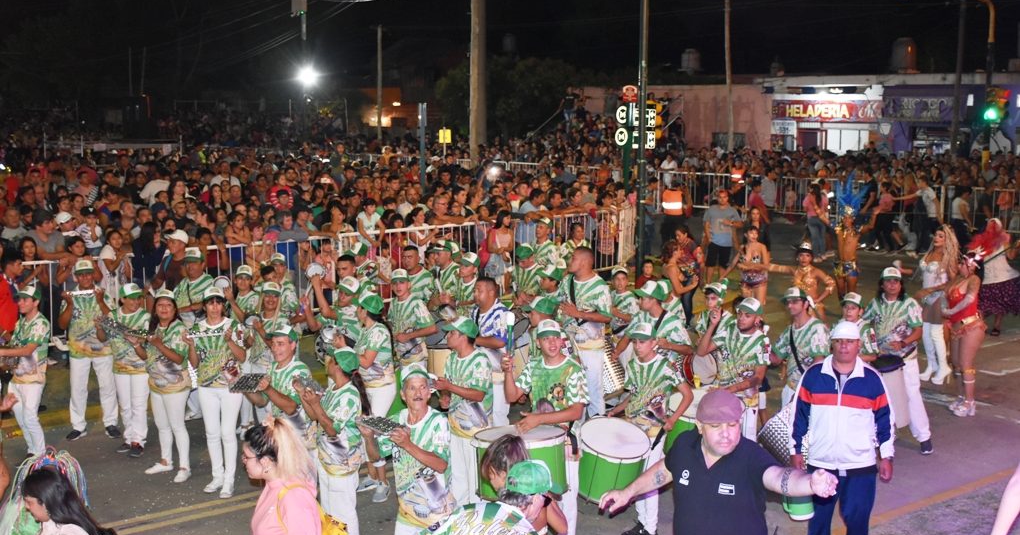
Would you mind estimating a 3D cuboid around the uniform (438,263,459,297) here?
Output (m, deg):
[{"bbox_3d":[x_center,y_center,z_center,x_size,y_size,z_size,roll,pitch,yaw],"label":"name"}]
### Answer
[{"bbox_3d":[-0.695,0.234,14.150,0.300,0.600,0.470,-6,10,-39],"label":"uniform"}]

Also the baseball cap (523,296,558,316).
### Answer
[{"bbox_3d":[0.226,0.300,9.900,0.260,0.145,0.180,1,7,12],"label":"baseball cap"}]

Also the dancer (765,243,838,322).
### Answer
[{"bbox_3d":[3.174,0.598,13.900,0.780,1.750,0.400,1,7,9],"label":"dancer"}]

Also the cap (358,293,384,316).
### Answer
[{"bbox_3d":[-1.172,0.299,10.571,0.260,0.150,0.180,13,9,7],"label":"cap"}]

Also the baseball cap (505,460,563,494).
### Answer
[{"bbox_3d":[0.111,0.954,5.750,0.280,0.160,0.190,6,3,-33],"label":"baseball cap"}]

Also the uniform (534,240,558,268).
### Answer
[{"bbox_3d":[0.494,-0.081,17.200,0.460,0.600,0.300,6,10,36],"label":"uniform"}]

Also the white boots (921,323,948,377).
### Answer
[{"bbox_3d":[5.018,0.984,15.000,0.290,0.720,0.330,-5,9,-35],"label":"white boots"}]

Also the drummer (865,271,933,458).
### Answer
[{"bbox_3d":[3.644,0.854,11.901,0.580,1.722,0.500,3,8,25],"label":"drummer"}]

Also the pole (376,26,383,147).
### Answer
[{"bbox_3d":[-6.729,-8.910,66.407,0.280,7.433,0.250,0,7,0],"label":"pole"}]

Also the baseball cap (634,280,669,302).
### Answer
[{"bbox_3d":[1.156,0.194,10.500,0.260,0.145,0.180,4,4,-35],"label":"baseball cap"}]

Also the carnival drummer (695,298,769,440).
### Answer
[{"bbox_3d":[1.808,1.113,10.200,0.580,1.720,0.460,4,9,27],"label":"carnival drummer"}]

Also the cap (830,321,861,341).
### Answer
[{"bbox_3d":[2.300,0.432,8.720,0.200,0.140,0.260,1,8,7],"label":"cap"}]

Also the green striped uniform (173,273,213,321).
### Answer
[{"bbox_3d":[-3.347,0.360,13.450,0.500,0.620,0.300,3,9,23],"label":"green striped uniform"}]

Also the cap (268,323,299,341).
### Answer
[{"bbox_3d":[-1.633,0.459,9.130,0.185,0.135,0.250,4,8,26],"label":"cap"}]

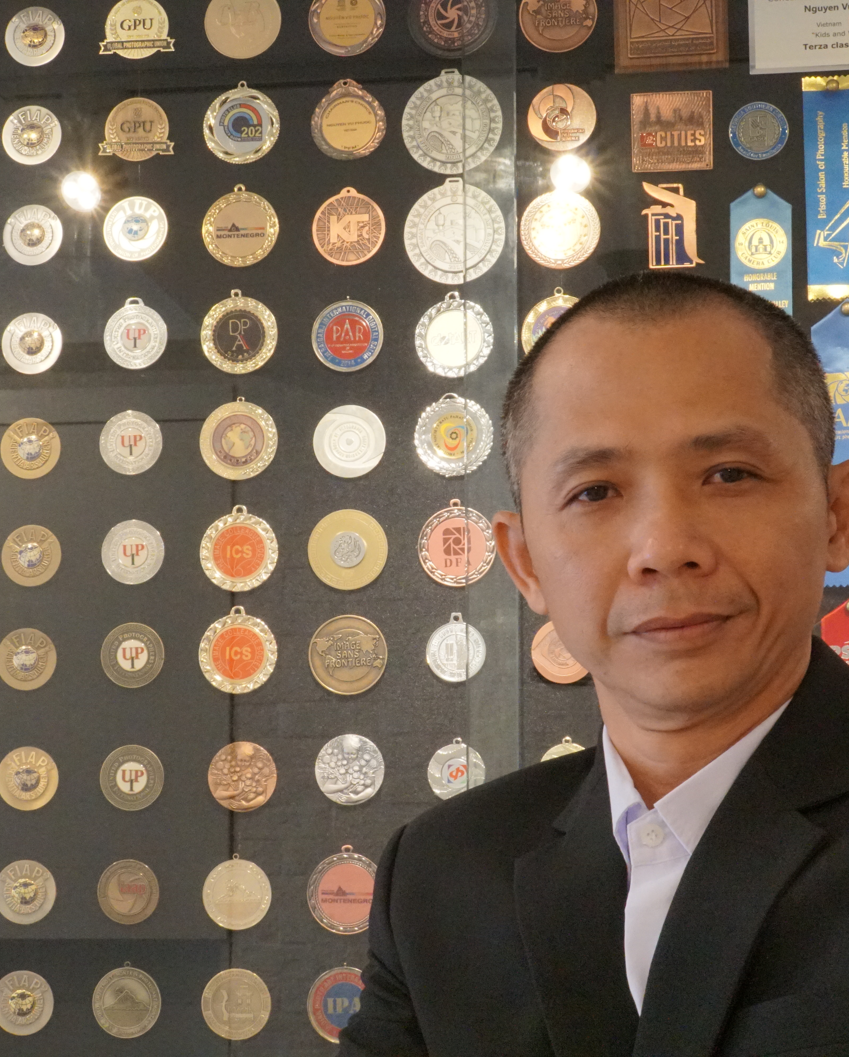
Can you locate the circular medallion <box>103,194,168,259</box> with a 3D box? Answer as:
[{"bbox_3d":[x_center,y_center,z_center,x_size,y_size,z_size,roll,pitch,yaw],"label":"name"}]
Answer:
[{"bbox_3d":[-0.234,-0.245,1.964,0.053,0.053,0.005,-1,-6,7],"label":"circular medallion"}]

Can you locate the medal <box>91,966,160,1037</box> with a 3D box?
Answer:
[{"bbox_3d":[-0.239,0.379,1.944,0.057,0.061,0.005,-1,-6,7],"label":"medal"}]

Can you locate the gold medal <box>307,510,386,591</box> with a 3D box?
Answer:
[{"bbox_3d":[-0.062,0.017,1.961,0.066,0.066,0.005,-1,-6,7],"label":"gold medal"}]

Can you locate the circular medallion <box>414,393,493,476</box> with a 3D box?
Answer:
[{"bbox_3d":[0.024,-0.075,1.933,0.064,0.067,0.005,-1,-7,7],"label":"circular medallion"}]

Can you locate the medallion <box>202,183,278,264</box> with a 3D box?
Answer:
[{"bbox_3d":[-0.146,-0.240,1.921,0.062,0.067,0.004,-1,-7,7],"label":"medallion"}]

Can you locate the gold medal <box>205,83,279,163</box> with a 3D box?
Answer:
[{"bbox_3d":[-0.148,-0.329,1.962,0.060,0.066,0.005,-1,-6,7],"label":"gold medal"}]

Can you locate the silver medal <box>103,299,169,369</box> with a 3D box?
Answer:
[{"bbox_3d":[-0.244,-0.165,2.047,0.056,0.060,0.005,-1,-7,7],"label":"silver medal"}]

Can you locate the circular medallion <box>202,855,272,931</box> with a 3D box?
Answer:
[{"bbox_3d":[-0.144,0.280,1.860,0.054,0.058,0.004,-1,-7,7],"label":"circular medallion"}]

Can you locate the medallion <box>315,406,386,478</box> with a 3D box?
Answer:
[{"bbox_3d":[-0.063,-0.073,2.013,0.060,0.061,0.005,-1,-7,7],"label":"medallion"}]

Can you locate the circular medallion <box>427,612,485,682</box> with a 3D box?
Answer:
[{"bbox_3d":[0.025,0.093,1.915,0.047,0.054,0.004,-1,-7,7],"label":"circular medallion"}]

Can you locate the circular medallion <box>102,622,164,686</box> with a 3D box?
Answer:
[{"bbox_3d":[-0.238,0.104,1.974,0.053,0.053,0.005,-1,-6,7],"label":"circular medallion"}]

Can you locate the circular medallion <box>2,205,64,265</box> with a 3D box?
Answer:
[{"bbox_3d":[-0.323,-0.242,1.992,0.051,0.051,0.006,-1,-7,7],"label":"circular medallion"}]

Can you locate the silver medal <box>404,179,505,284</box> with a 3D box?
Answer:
[{"bbox_3d":[0.024,-0.237,1.930,0.081,0.084,0.005,-1,-6,7],"label":"silver medal"}]

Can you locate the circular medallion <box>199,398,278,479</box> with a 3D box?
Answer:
[{"bbox_3d":[-0.156,-0.075,2.025,0.067,0.068,0.005,-1,-7,7],"label":"circular medallion"}]

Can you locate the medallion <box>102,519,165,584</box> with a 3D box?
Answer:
[{"bbox_3d":[-0.244,0.019,2.026,0.054,0.055,0.005,-1,-7,7],"label":"medallion"}]

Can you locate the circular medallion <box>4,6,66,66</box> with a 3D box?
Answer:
[{"bbox_3d":[-0.328,-0.414,2.042,0.052,0.052,0.005,-1,-6,7],"label":"circular medallion"}]

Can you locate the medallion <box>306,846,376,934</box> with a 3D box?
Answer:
[{"bbox_3d":[-0.059,0.276,1.849,0.061,0.068,0.004,-1,-7,7],"label":"medallion"}]

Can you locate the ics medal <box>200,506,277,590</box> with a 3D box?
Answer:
[{"bbox_3d":[-0.155,0.016,2.014,0.066,0.072,0.005,-1,-7,7],"label":"ics medal"}]

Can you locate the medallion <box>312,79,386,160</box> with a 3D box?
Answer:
[{"bbox_3d":[-0.060,-0.325,1.920,0.060,0.067,0.004,-1,-7,7],"label":"medallion"}]

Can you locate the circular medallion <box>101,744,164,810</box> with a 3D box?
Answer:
[{"bbox_3d":[-0.227,0.194,1.881,0.051,0.051,0.004,-1,-7,7],"label":"circular medallion"}]

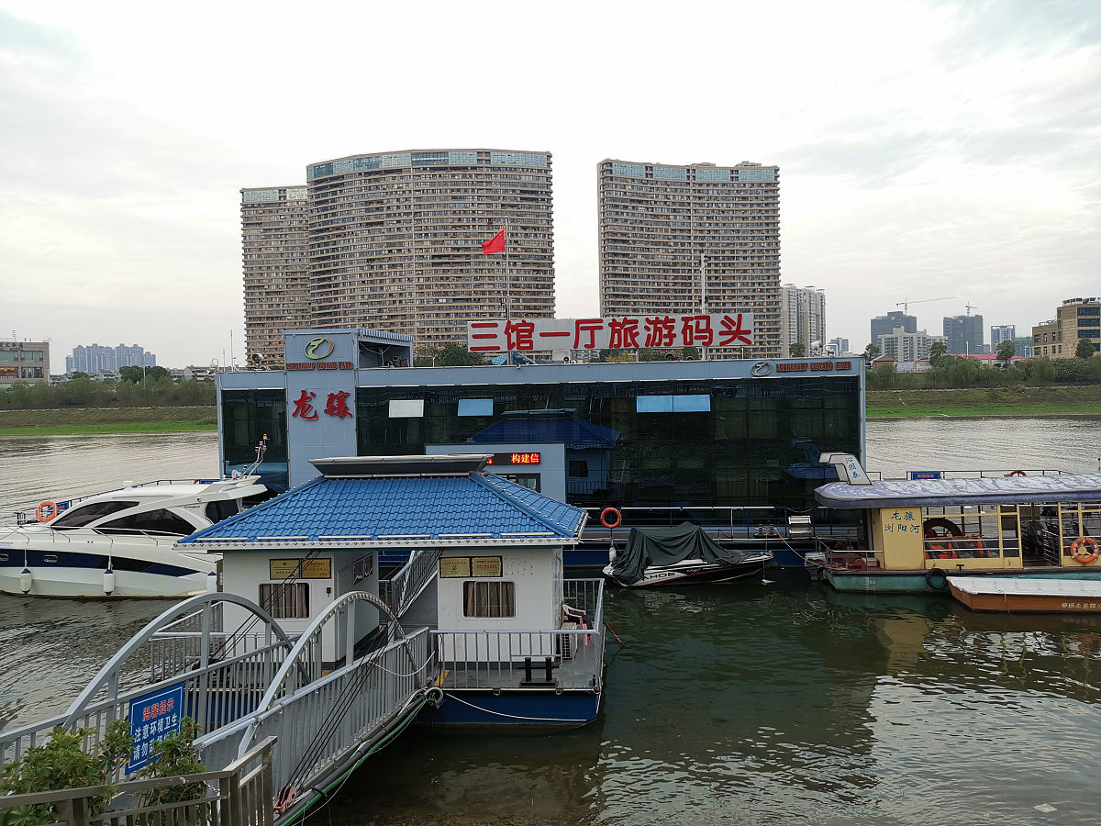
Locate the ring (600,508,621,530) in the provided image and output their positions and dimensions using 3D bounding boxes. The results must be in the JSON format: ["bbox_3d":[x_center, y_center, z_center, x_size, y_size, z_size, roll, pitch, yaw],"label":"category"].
[{"bbox_3d":[2.090,3.610,29.500,0.720,0.720,0.120,-1,2,4],"label":"ring"}]

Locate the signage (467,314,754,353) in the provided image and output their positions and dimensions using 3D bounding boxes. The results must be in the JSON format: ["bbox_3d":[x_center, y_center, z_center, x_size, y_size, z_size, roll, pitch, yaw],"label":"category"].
[{"bbox_3d":[2.200,-2.970,31.950,10.650,1.160,0.200,-1,2,4],"label":"signage"}]

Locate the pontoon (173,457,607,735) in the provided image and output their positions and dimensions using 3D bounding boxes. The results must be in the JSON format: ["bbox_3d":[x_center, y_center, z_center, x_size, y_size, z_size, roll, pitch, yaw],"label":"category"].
[{"bbox_3d":[-3.050,3.370,18.300,8.300,4.950,4.500,-1,2,4],"label":"pontoon"}]

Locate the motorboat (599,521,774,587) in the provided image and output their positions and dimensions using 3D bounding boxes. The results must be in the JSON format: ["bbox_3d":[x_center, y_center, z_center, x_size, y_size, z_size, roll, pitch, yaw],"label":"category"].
[{"bbox_3d":[4.500,4.511,27.195,5.200,1.850,2.100,-1,2,-8],"label":"motorboat"}]

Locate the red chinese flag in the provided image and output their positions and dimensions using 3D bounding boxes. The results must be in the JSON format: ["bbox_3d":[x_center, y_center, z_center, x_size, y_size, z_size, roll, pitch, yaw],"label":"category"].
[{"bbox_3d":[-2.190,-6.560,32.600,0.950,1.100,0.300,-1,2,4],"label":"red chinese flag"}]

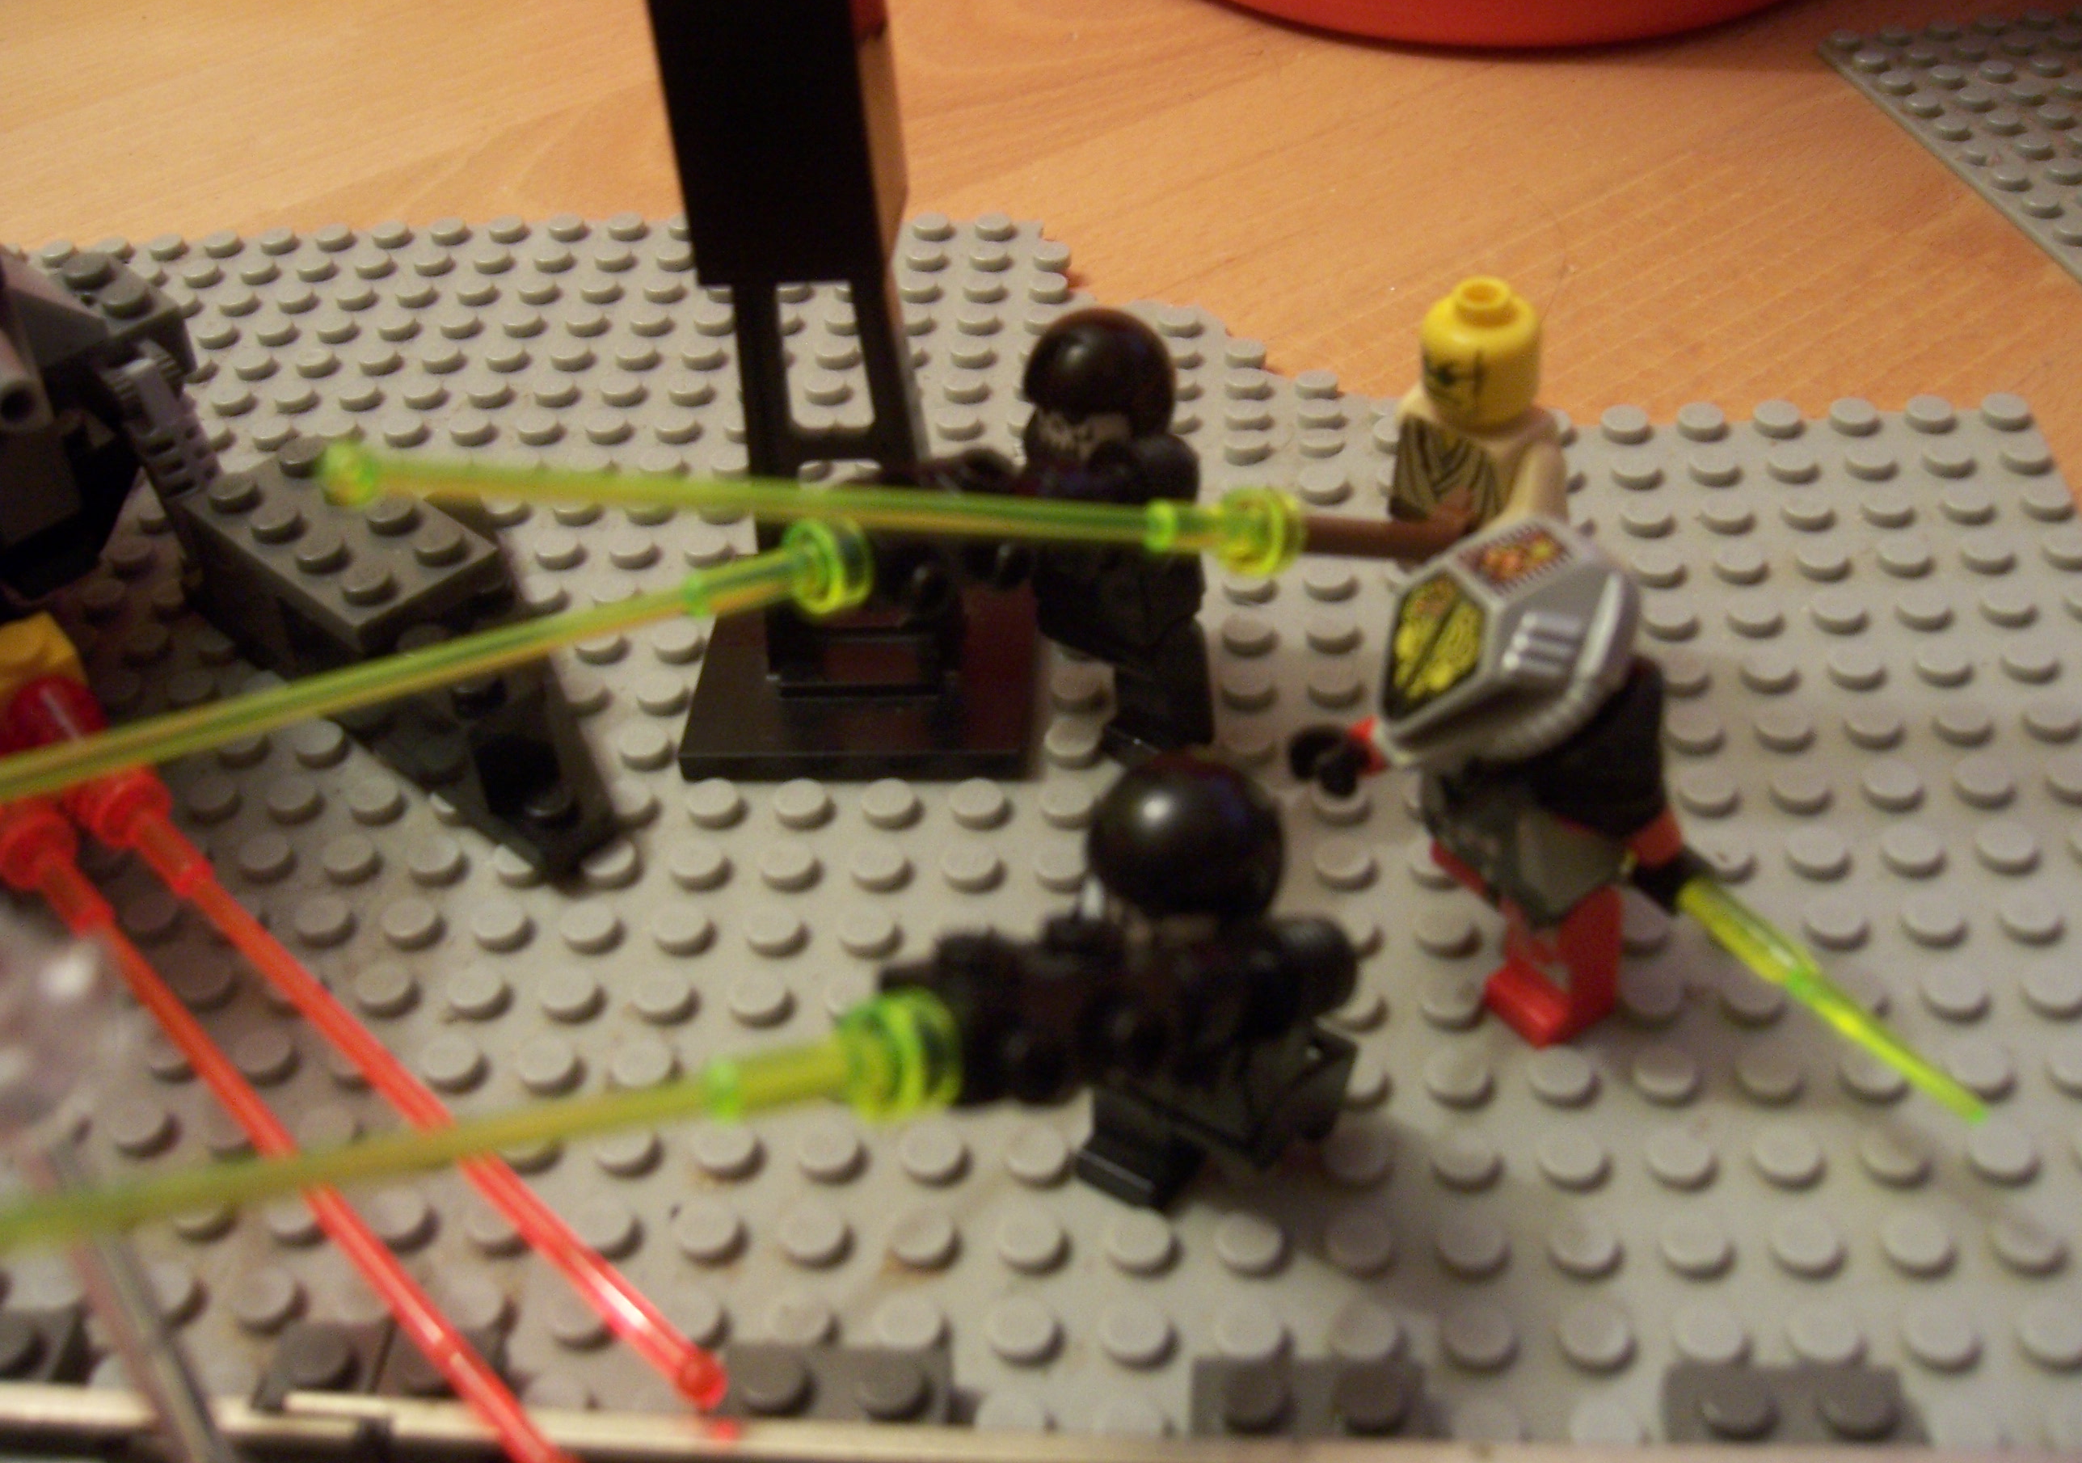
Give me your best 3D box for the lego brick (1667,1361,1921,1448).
[{"bbox_3d":[0.049,0.045,0.139,0.016,0.005,0.008,-1,41,6],"label":"lego brick"}]

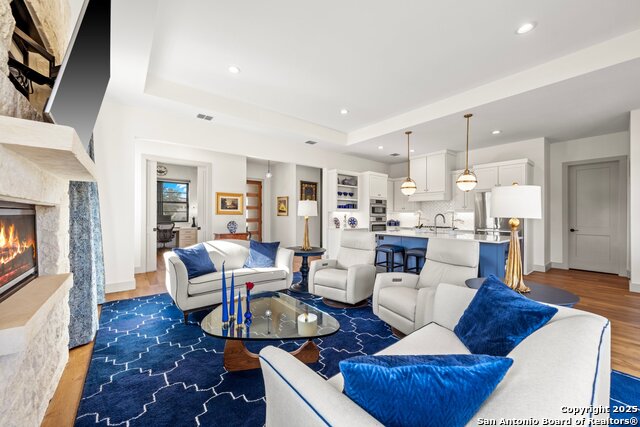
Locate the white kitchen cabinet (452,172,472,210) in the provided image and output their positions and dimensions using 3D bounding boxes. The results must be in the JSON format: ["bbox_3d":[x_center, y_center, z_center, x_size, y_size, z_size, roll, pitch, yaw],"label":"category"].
[{"bbox_3d":[3.987,-0.615,6.742,0.370,1.110,0.680,0,0,-39],"label":"white kitchen cabinet"}]

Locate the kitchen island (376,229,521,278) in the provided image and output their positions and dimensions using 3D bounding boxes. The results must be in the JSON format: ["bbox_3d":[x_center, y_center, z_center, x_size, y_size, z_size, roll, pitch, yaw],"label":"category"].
[{"bbox_3d":[2.323,0.862,4.851,1.080,0.915,2.360,0,0,-38],"label":"kitchen island"}]

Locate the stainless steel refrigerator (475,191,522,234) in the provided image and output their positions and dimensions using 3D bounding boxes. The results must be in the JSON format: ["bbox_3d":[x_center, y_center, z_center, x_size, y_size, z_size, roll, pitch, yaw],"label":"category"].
[{"bbox_3d":[4.302,0.424,5.891,0.700,1.800,0.920,0,0,-38],"label":"stainless steel refrigerator"}]

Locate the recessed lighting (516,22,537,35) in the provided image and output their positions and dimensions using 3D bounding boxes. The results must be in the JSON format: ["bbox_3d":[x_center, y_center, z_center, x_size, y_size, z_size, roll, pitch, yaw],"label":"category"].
[{"bbox_3d":[2.255,-2.015,2.715,0.180,0.030,0.180,0,0,-39],"label":"recessed lighting"}]

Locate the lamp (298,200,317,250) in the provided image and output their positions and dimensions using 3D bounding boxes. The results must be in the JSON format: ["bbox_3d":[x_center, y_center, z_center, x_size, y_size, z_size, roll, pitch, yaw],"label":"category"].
[{"bbox_3d":[-0.230,0.190,4.350,0.345,0.865,0.345,0,0,0],"label":"lamp"}]

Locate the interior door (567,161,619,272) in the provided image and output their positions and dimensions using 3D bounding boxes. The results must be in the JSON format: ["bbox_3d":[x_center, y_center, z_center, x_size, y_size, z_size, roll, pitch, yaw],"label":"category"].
[{"bbox_3d":[6.335,0.109,5.784,0.050,2.440,0.770,0,0,-38],"label":"interior door"}]

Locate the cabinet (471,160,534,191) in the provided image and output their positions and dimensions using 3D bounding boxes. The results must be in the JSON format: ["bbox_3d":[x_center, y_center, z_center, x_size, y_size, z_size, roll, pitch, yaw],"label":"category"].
[{"bbox_3d":[4.385,-0.865,5.950,0.740,0.610,1.040,0,0,-39],"label":"cabinet"}]

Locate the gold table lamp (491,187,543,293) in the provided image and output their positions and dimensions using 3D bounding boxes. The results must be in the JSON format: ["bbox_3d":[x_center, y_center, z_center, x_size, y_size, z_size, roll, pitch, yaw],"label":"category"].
[{"bbox_3d":[1.634,0.192,2.085,0.340,0.886,0.340,0,0,-38],"label":"gold table lamp"}]

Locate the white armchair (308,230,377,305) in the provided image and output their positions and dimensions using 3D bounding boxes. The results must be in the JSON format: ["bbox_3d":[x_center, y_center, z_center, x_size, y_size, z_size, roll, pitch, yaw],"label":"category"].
[{"bbox_3d":[0.413,0.804,3.859,0.790,1.020,0.850,0,0,41],"label":"white armchair"}]

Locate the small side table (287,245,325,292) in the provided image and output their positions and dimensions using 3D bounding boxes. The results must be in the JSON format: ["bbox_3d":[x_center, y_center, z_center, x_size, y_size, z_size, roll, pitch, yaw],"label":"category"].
[{"bbox_3d":[-0.248,0.970,4.280,0.710,0.700,0.710,0,0,0],"label":"small side table"}]

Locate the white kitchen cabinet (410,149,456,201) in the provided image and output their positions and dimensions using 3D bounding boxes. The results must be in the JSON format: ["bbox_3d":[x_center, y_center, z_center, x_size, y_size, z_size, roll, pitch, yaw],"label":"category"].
[{"bbox_3d":[3.291,-1.042,7.371,0.500,1.360,1.160,0,0,-38],"label":"white kitchen cabinet"}]

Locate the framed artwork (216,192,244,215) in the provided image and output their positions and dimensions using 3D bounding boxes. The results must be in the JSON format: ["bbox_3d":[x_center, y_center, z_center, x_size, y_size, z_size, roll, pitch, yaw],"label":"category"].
[{"bbox_3d":[-2.392,-0.258,6.689,0.735,0.600,0.040,0,0,-39],"label":"framed artwork"}]

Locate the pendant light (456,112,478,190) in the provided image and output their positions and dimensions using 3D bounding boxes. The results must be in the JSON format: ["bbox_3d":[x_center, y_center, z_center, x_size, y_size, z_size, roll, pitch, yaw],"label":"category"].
[{"bbox_3d":[2.610,-1.053,4.400,0.330,1.355,0.330,0,0,-39],"label":"pendant light"}]

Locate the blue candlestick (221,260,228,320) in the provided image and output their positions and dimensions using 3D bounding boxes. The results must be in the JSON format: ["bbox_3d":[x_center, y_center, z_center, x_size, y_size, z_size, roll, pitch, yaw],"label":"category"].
[{"bbox_3d":[-0.764,0.640,2.000,0.045,0.495,0.045,0,0,-38],"label":"blue candlestick"}]

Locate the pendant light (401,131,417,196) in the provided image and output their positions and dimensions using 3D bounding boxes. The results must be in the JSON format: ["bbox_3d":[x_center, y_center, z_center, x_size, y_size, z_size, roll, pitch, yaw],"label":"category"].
[{"bbox_3d":[1.911,-1.054,5.340,0.330,1.365,0.330,0,0,-38],"label":"pendant light"}]

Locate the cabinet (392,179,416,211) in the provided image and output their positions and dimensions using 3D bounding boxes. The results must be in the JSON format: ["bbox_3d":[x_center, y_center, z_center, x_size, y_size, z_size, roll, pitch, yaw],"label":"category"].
[{"bbox_3d":[2.837,-0.605,8.159,0.370,1.110,0.770,0,0,-39],"label":"cabinet"}]

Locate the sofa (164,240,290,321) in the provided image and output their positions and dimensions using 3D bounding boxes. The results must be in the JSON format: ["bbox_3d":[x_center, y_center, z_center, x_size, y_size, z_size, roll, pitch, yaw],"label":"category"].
[{"bbox_3d":[-1.287,0.870,3.697,1.660,0.880,0.920,0,0,-38],"label":"sofa"}]

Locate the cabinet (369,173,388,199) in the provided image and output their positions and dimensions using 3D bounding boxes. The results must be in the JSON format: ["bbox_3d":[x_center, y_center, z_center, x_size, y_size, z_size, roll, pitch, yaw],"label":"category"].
[{"bbox_3d":[1.589,-0.815,7.744,0.860,0.770,0.650,0,0,-39],"label":"cabinet"}]

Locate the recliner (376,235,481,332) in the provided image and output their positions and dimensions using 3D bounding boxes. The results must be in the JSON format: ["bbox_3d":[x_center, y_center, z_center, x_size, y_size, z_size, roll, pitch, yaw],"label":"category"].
[{"bbox_3d":[1.286,0.825,2.954,0.960,0.990,0.790,0,0,-32],"label":"recliner"}]

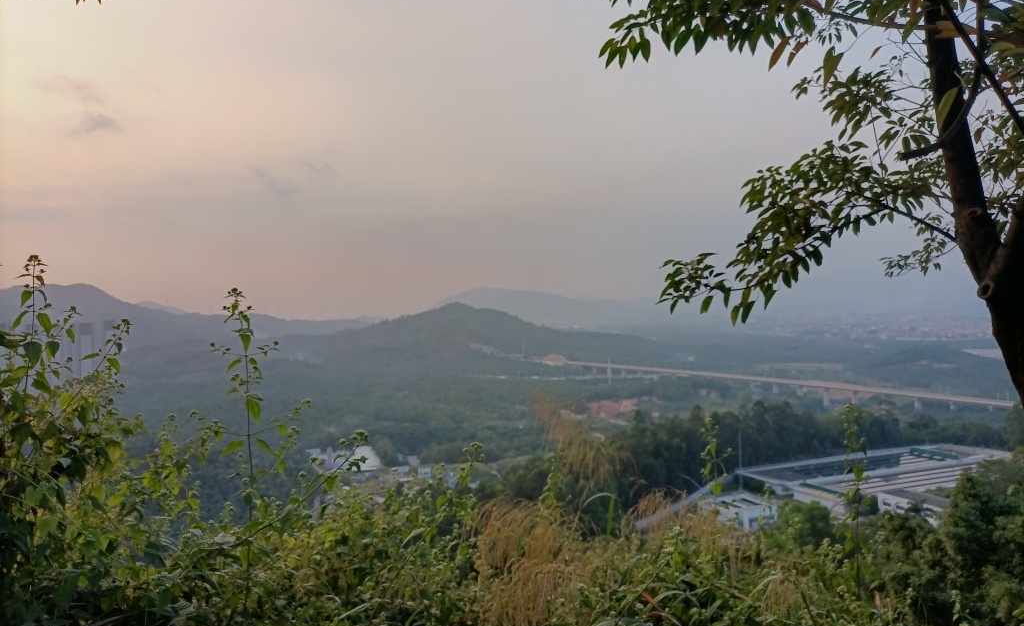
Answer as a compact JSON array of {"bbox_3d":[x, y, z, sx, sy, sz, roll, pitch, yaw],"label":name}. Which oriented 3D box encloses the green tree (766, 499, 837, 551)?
[{"bbox_3d":[39.500,29.600,105.000,8.700,7.600,8.400,0,0,0],"label":"green tree"}]

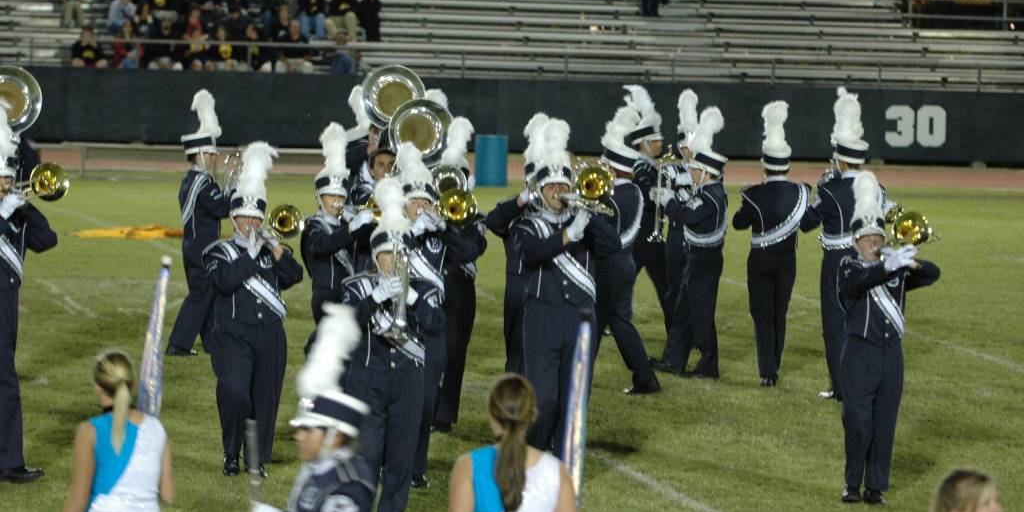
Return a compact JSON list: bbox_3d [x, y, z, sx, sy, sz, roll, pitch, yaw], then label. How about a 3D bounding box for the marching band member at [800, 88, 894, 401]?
[{"bbox_3d":[2.335,-0.080,34.400,0.660,2.150,0.550,0,4,-16],"label":"marching band member"}]

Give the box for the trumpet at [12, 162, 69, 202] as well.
[{"bbox_3d":[-2.684,-0.425,28.200,0.300,0.230,0.800,1,4,-13],"label":"trumpet"}]

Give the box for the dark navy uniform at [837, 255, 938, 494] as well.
[{"bbox_3d":[2.302,0.726,30.300,0.640,1.480,0.450,0,4,-16],"label":"dark navy uniform"}]

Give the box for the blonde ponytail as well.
[{"bbox_3d":[-1.698,0.624,21.068,0.175,0.440,0.220,0,4,-14],"label":"blonde ponytail"}]

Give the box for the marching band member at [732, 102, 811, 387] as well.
[{"bbox_3d":[1.890,-0.084,36.000,0.580,2.060,0.500,1,4,-9],"label":"marching band member"}]

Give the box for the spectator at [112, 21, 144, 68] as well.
[{"bbox_3d":[-6.944,-3.703,89.500,0.560,1.150,0.720,1,4,-11],"label":"spectator"}]

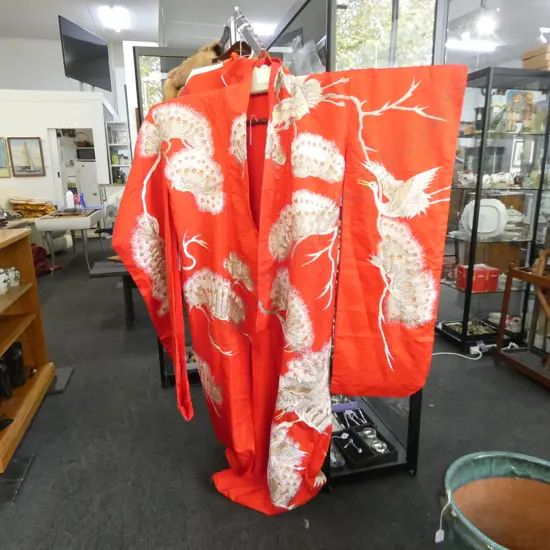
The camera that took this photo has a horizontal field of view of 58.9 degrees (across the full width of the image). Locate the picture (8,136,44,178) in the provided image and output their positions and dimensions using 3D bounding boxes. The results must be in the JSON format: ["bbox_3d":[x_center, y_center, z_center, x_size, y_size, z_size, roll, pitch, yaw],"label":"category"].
[{"bbox_3d":[-4.356,-2.067,8.556,0.525,0.671,0.030,-4,14,-14],"label":"picture"}]

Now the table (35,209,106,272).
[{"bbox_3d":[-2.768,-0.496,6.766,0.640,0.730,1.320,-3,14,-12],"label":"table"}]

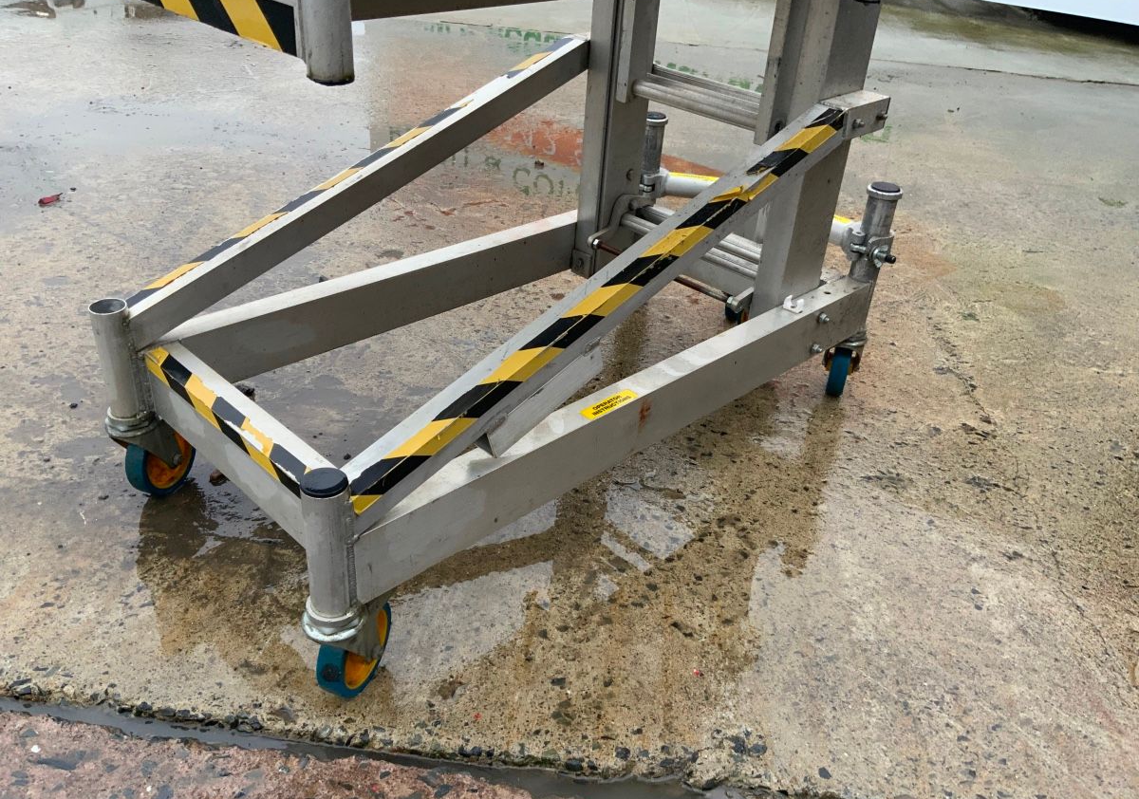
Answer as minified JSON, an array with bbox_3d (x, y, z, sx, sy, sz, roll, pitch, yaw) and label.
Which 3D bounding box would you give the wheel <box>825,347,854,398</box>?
[{"bbox_3d":[0.554,-0.067,1.951,0.036,0.125,0.125,14,32,14],"label":"wheel"}]

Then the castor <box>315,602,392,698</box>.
[{"bbox_3d":[-0.271,0.312,1.213,0.036,0.125,0.125,14,32,14],"label":"castor"}]

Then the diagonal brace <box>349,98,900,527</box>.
[{"bbox_3d":[0.123,-0.179,1.303,0.053,0.081,1.080,30,58,35],"label":"diagonal brace"}]

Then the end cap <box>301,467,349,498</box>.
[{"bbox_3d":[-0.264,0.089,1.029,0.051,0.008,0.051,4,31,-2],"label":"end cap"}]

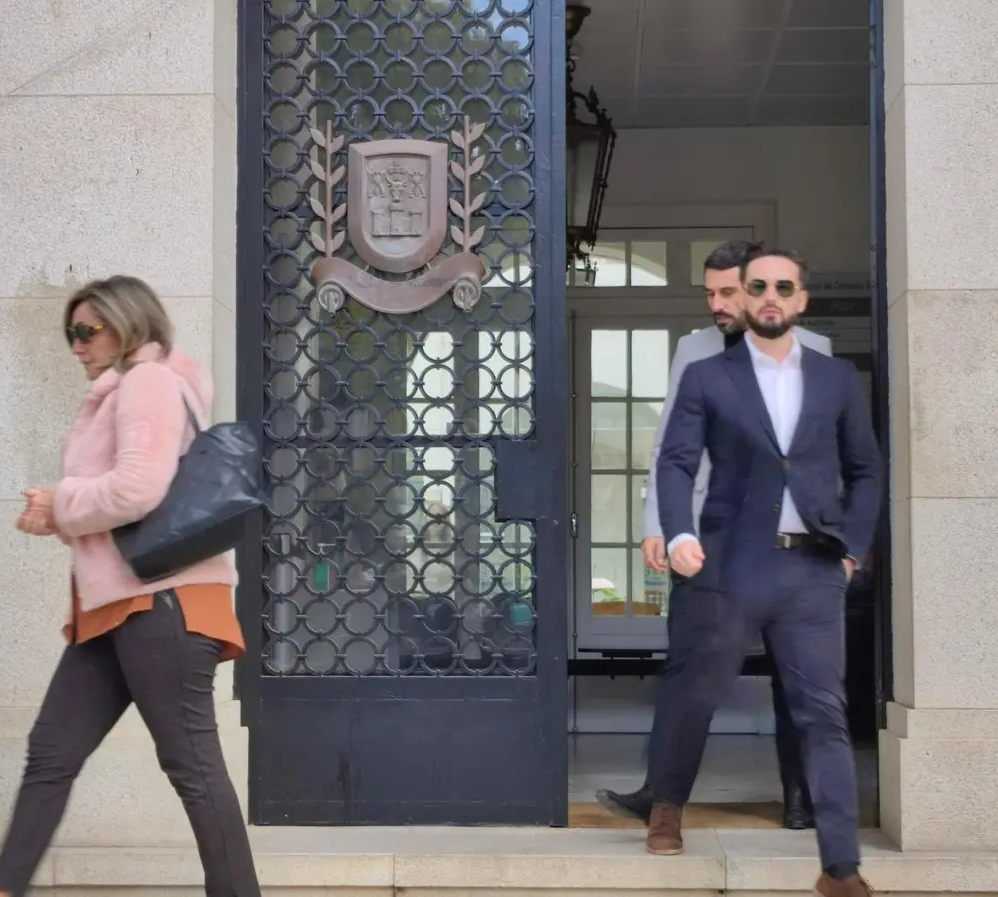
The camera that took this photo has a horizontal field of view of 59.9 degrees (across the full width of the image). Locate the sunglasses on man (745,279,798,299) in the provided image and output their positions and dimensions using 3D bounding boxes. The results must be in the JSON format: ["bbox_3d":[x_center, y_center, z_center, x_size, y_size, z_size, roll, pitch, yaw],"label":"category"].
[{"bbox_3d":[0.779,-0.441,2.434,0.143,0.050,0.145,1,1,24],"label":"sunglasses on man"}]

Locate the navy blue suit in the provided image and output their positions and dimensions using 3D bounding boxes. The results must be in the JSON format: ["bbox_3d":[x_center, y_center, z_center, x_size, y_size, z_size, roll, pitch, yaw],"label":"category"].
[{"bbox_3d":[0.765,0.390,2.460,0.650,1.410,0.580,0,-2,7],"label":"navy blue suit"}]

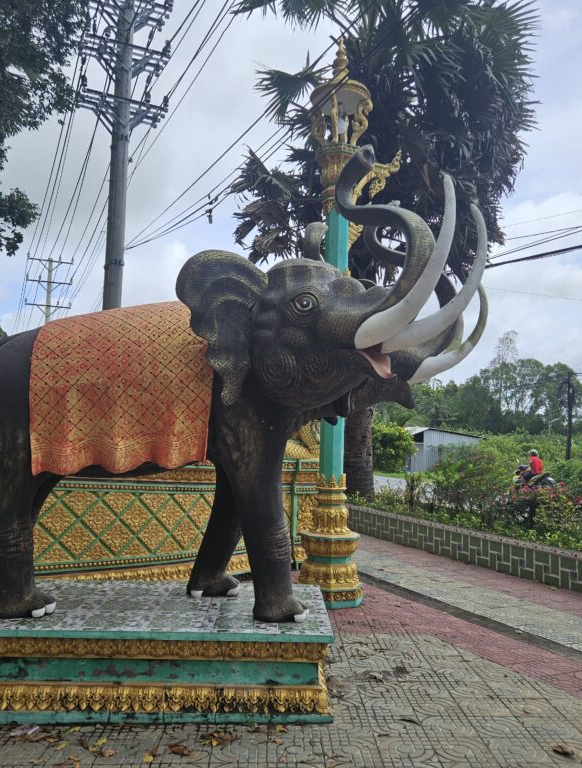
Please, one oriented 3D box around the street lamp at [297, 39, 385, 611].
[{"bbox_3d":[0.549,-0.798,7.377,0.860,6.180,0.760,2,-6,-2],"label":"street lamp"}]

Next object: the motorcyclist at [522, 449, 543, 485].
[{"bbox_3d":[7.858,2.725,22.157,0.580,1.270,0.750,3,-6,-17],"label":"motorcyclist"}]

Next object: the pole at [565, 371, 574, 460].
[{"bbox_3d":[12.657,1.978,30.986,0.280,5.300,0.280,-1,-6,22],"label":"pole"}]

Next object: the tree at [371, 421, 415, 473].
[{"bbox_3d":[6.555,4.116,44.828,3.300,3.500,3.200,1,-6,8],"label":"tree"}]

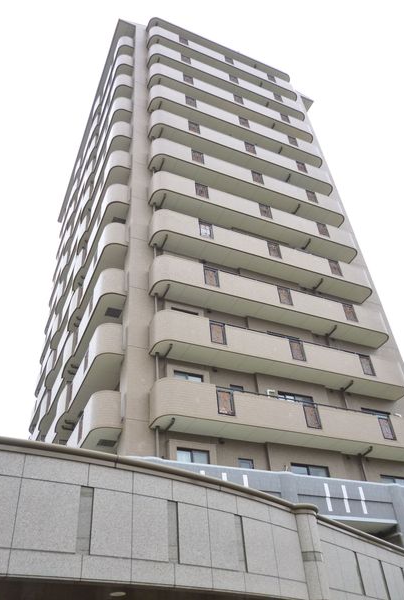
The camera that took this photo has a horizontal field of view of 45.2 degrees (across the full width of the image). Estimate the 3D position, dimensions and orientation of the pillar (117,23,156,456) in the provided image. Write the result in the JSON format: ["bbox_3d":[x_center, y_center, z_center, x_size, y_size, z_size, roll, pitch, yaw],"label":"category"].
[{"bbox_3d":[-3.300,-6.534,25.493,1.050,36.000,1.000,13,-43,-21],"label":"pillar"}]

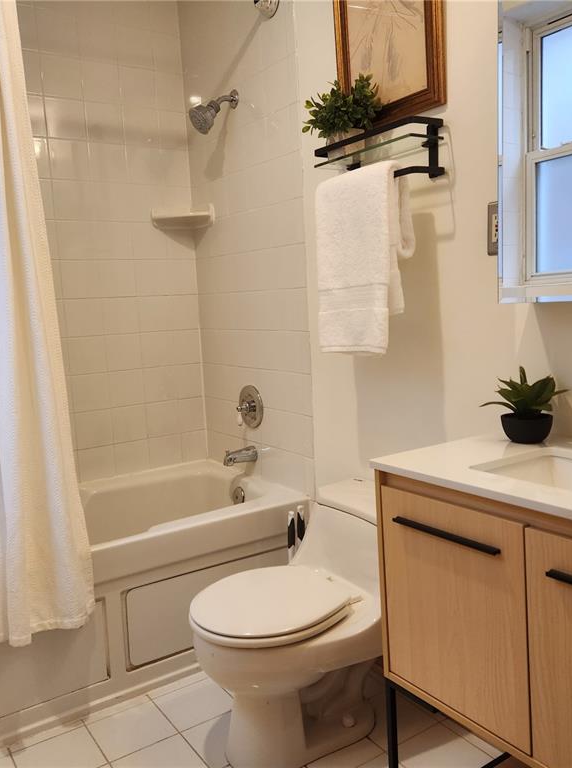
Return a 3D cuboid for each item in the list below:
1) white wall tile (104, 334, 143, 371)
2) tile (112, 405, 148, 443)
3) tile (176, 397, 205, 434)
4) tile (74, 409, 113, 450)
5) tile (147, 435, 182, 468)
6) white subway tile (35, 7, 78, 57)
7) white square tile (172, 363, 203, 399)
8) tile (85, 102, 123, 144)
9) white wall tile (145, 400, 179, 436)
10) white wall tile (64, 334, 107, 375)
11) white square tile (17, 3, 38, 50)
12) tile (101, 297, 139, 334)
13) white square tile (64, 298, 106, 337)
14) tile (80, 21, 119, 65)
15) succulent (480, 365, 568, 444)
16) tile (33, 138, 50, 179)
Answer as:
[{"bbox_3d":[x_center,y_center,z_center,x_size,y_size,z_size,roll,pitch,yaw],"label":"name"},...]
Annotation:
[{"bbox_3d":[-0.682,-0.133,2.859,0.153,0.153,0.009,-8,9,-35],"label":"white wall tile"},{"bbox_3d":[-0.666,0.173,2.897,0.153,0.152,0.010,-8,9,-35],"label":"tile"},{"bbox_3d":[-0.422,0.136,3.059,0.124,0.152,0.010,-8,9,-33],"label":"tile"},{"bbox_3d":[-0.794,0.190,2.812,0.153,0.153,0.009,-8,9,-35],"label":"tile"},{"bbox_3d":[-0.531,0.296,3.000,0.153,0.135,0.010,-8,9,-33],"label":"tile"},{"bbox_3d":[-0.869,-1.334,2.604,0.153,0.153,0.009,-8,9,-35],"label":"white subway tile"},{"bbox_3d":[-0.424,-0.015,2.999,0.125,0.149,0.010,-8,10,-35],"label":"white square tile"},{"bbox_3d":[-0.729,-1.051,2.740,0.153,0.152,0.010,-8,9,-33],"label":"tile"},{"bbox_3d":[-0.531,0.152,2.940,0.151,0.149,0.010,-8,10,-35],"label":"white wall tile"},{"bbox_3d":[-0.809,-0.115,2.771,0.153,0.153,0.009,-8,9,-35],"label":"white wall tile"},{"bbox_3d":[-0.994,-1.314,2.512,0.153,0.152,0.010,-8,9,-35],"label":"white square tile"},{"bbox_3d":[-0.678,-0.280,2.791,0.151,0.149,0.010,-8,10,-35],"label":"tile"},{"bbox_3d":[-0.815,-0.266,2.746,0.153,0.152,0.010,-8,9,-35],"label":"white square tile"},{"bbox_3d":[-0.741,-1.351,2.690,0.153,0.152,0.010,-8,9,-35],"label":"tile"},{"bbox_3d":[0.569,0.049,1.620,0.165,0.170,0.175,-8,9,-33],"label":"succulent"},{"bbox_3d":[-0.957,-0.843,2.534,0.151,0.149,0.010,-8,10,-35],"label":"tile"}]

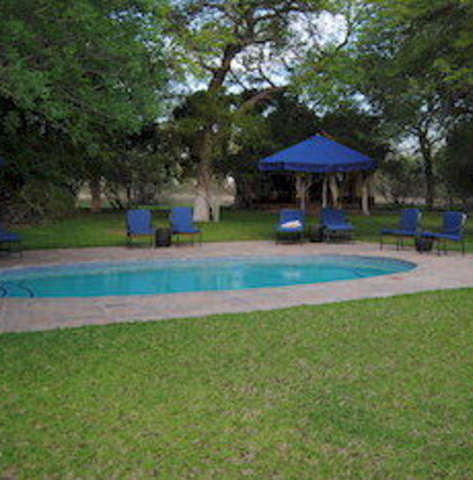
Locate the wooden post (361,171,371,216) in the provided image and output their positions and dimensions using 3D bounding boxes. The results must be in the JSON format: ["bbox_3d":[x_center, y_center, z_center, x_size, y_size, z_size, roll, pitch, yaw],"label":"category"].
[{"bbox_3d":[7.050,-2.509,28.893,0.380,2.450,0.380,0,6,0],"label":"wooden post"}]

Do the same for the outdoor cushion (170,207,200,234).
[{"bbox_3d":[-1.330,-0.532,14.164,0.640,0.680,0.680,-2,6,-17],"label":"outdoor cushion"}]

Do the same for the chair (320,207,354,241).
[{"bbox_3d":[2.824,-0.400,15.080,0.680,0.940,0.850,-1,6,-13],"label":"chair"}]

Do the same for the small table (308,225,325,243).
[{"bbox_3d":[2.230,-0.185,15.052,0.450,0.480,0.450,0,6,0],"label":"small table"}]

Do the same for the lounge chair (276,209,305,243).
[{"bbox_3d":[1.450,-0.343,14.483,0.680,0.940,0.850,1,6,12],"label":"lounge chair"}]

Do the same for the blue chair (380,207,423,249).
[{"bbox_3d":[4.098,-0.248,13.437,0.820,0.950,0.660,-3,6,-30],"label":"blue chair"}]

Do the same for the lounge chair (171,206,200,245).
[{"bbox_3d":[-1.357,-0.338,14.433,0.680,0.940,0.850,-2,6,-17],"label":"lounge chair"}]

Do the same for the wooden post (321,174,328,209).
[{"bbox_3d":[4.877,-2.517,29.896,0.220,2.350,0.220,0,5,0],"label":"wooden post"}]

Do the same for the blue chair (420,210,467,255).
[{"bbox_3d":[4.700,-0.171,12.190,0.820,1.000,0.660,-4,7,-37],"label":"blue chair"}]

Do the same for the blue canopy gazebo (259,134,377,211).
[{"bbox_3d":[4.600,-3.625,29.790,6.500,4.500,6.500,0,6,0],"label":"blue canopy gazebo"}]

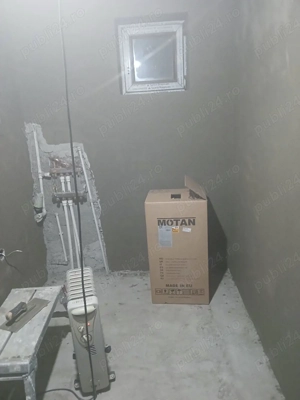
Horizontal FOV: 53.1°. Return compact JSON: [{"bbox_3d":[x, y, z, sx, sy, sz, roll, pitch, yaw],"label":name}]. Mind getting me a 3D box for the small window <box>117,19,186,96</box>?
[{"bbox_3d":[0.023,-1.177,2.515,0.531,0.527,0.080,-3,15,4],"label":"small window"}]

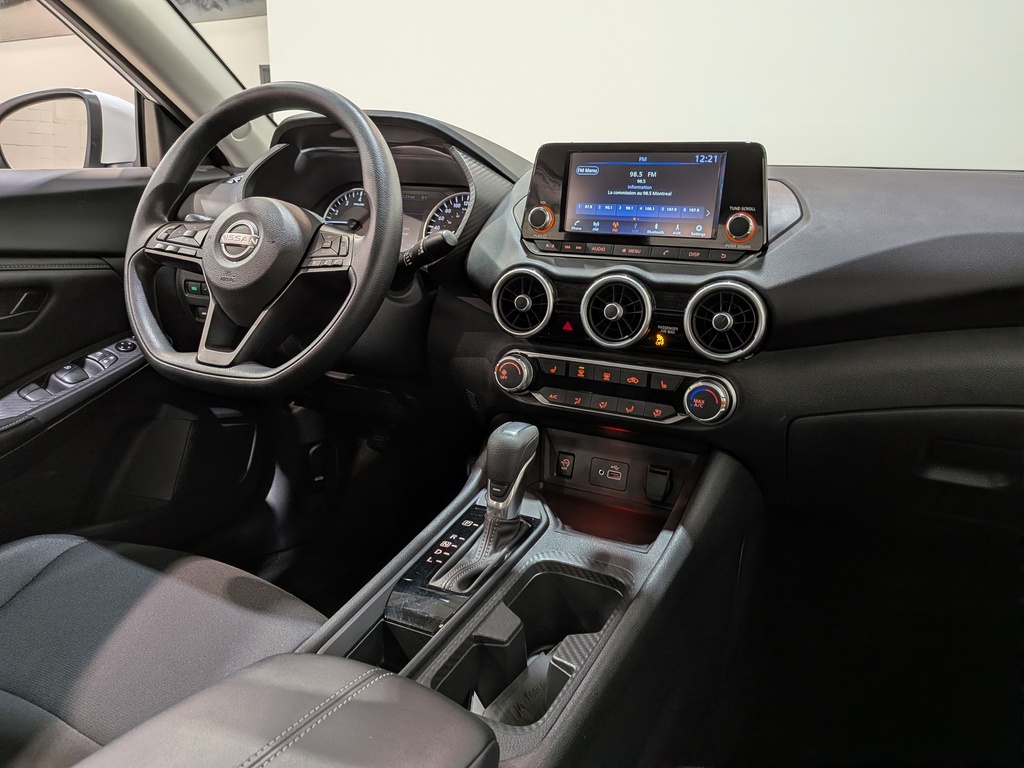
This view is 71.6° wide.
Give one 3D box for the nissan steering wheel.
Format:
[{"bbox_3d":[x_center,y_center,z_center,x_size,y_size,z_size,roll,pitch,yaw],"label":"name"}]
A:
[{"bbox_3d":[-0.273,-0.159,0.792,0.368,0.358,0.100,9,-7,25],"label":"nissan steering wheel"}]

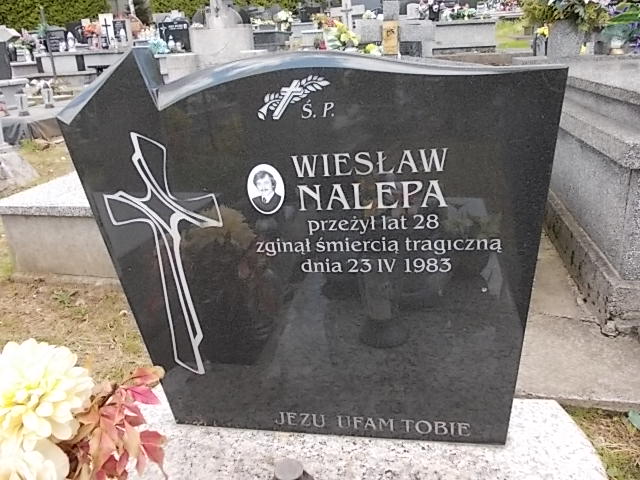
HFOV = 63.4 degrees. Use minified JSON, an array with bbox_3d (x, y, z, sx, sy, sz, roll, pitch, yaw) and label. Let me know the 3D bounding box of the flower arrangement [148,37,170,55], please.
[{"bbox_3d":[-2.790,-3.381,9.000,0.370,0.310,0.320,-10,17,-18],"label":"flower arrangement"}]

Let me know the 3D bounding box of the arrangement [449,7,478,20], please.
[{"bbox_3d":[2.495,-3.938,9.000,0.500,0.250,0.320,-3,16,6],"label":"arrangement"}]

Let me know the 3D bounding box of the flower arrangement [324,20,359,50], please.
[{"bbox_3d":[0.270,-2.443,6.200,0.420,0.360,0.340,-4,16,3],"label":"flower arrangement"}]

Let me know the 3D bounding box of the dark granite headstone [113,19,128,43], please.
[{"bbox_3d":[-3.854,-4.027,10.000,0.310,0.430,0.080,-11,17,-21],"label":"dark granite headstone"}]

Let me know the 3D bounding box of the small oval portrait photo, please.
[{"bbox_3d":[-0.104,-0.099,1.010,0.079,0.100,0.010,-1,16,14],"label":"small oval portrait photo"}]

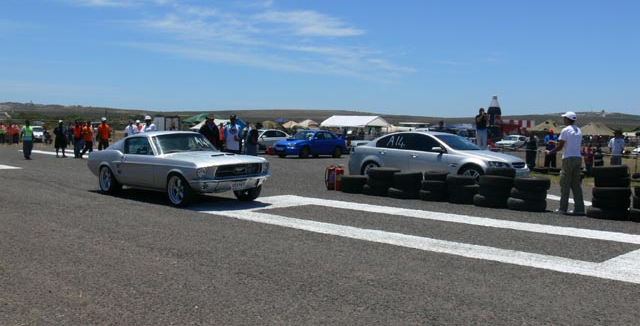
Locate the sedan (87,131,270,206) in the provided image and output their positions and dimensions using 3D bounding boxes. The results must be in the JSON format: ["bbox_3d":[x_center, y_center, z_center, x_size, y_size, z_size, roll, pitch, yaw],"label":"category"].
[{"bbox_3d":[-3.008,0.037,13.158,1.800,1.300,4.660,-2,4,-44],"label":"sedan"}]

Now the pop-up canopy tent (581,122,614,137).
[{"bbox_3d":[30.199,-2.940,71.075,3.900,3.100,3.900,4,4,43],"label":"pop-up canopy tent"}]

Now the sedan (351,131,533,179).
[{"bbox_3d":[3.069,-0.130,17.176,4.890,1.470,1.900,3,4,41],"label":"sedan"}]

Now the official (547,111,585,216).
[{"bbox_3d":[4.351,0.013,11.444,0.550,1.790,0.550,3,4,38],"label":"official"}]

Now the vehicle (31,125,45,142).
[{"bbox_3d":[-27.447,-2.729,63.054,1.720,1.600,4.400,0,3,-26],"label":"vehicle"}]

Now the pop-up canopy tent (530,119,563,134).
[{"bbox_3d":[26.339,-3.424,75.075,3.900,3.100,3.900,4,4,43],"label":"pop-up canopy tent"}]

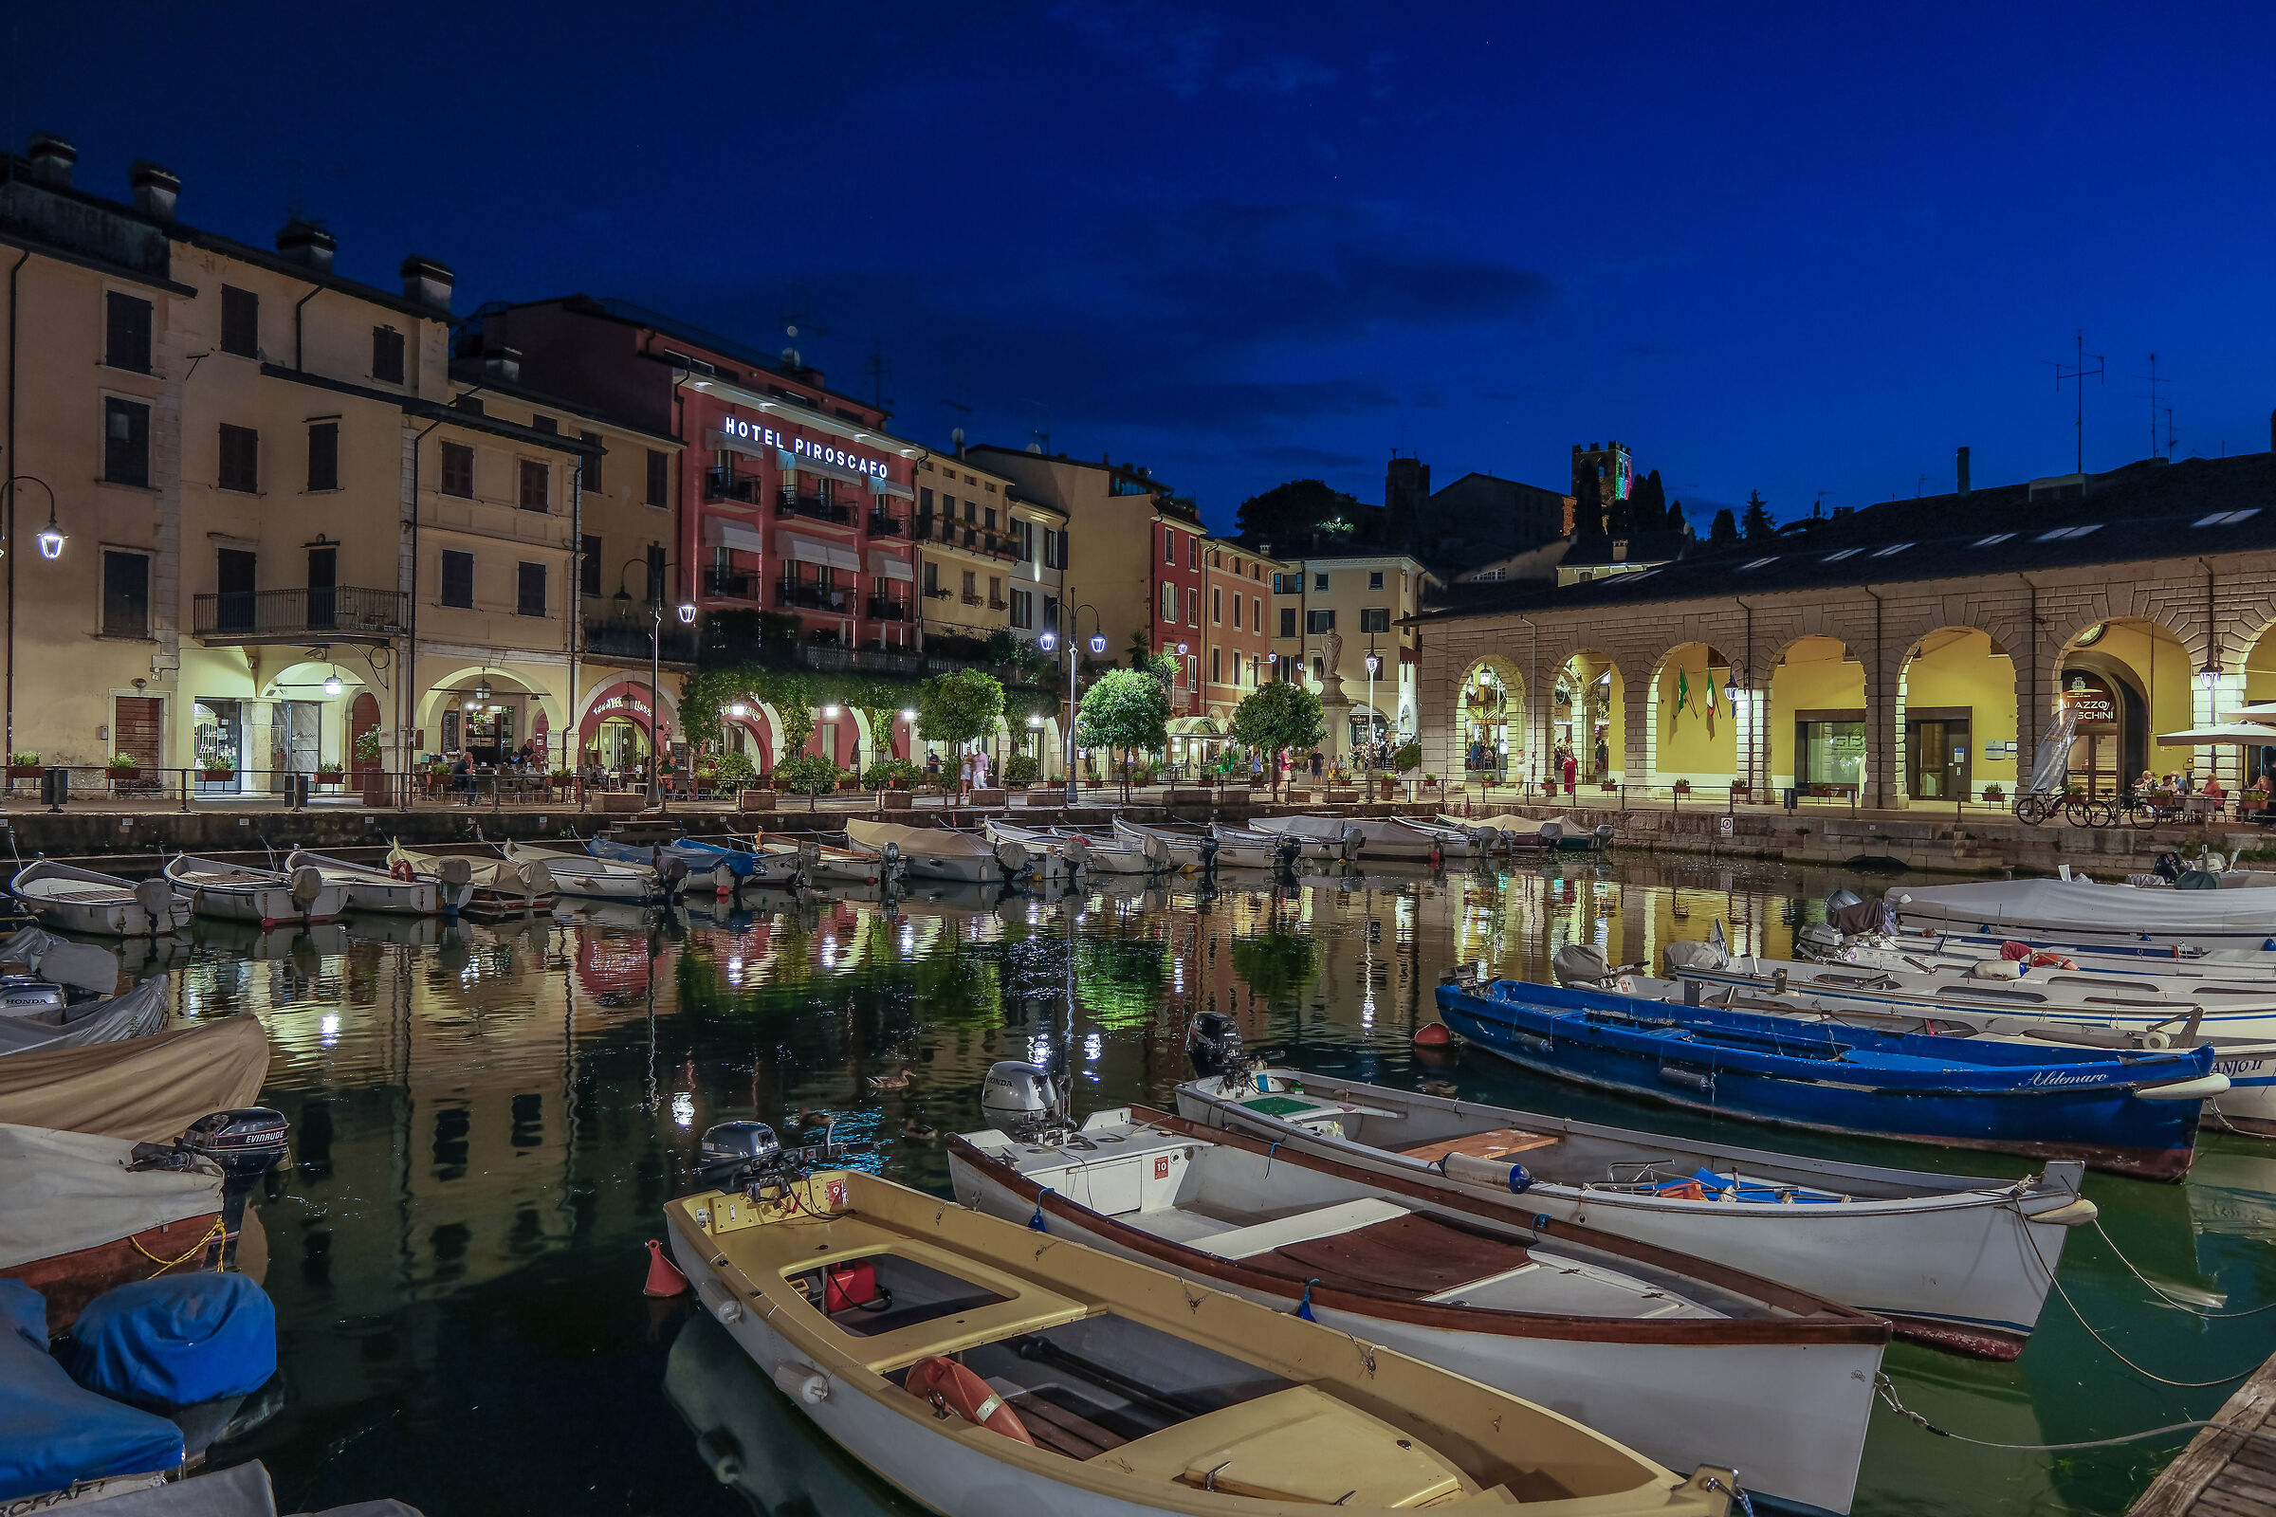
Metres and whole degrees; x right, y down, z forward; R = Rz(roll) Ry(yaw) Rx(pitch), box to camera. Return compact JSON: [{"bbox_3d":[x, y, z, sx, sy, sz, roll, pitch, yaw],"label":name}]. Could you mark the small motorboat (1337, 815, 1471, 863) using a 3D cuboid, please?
[{"bbox_3d":[7.516,2.410,44.286,1.700,1.078,5.187,1,0,-31],"label":"small motorboat"}]

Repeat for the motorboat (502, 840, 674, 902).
[{"bbox_3d":[-11.000,2.235,30.329,5.491,1.023,1.700,1,0,36],"label":"motorboat"}]

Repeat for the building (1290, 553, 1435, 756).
[{"bbox_3d":[14.400,-5.853,98.000,7.400,13.600,10.000,0,0,19],"label":"building"}]

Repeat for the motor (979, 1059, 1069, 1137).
[{"bbox_3d":[-0.724,2.394,9.117,0.400,1.100,0.620,1,0,-43],"label":"motor"}]

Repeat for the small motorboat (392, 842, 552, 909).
[{"bbox_3d":[-12.868,2.183,28.491,5.417,1.085,1.700,1,0,43],"label":"small motorboat"}]

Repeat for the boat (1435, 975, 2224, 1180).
[{"bbox_3d":[5.800,2.699,13.950,1.750,1.150,7.100,1,0,-36],"label":"boat"}]

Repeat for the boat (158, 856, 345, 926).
[{"bbox_3d":[-14.562,2.096,24.678,5.200,1.000,1.700,0,0,40],"label":"boat"}]

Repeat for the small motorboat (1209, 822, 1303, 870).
[{"bbox_3d":[3.550,2.707,46.000,1.700,1.150,5.100,1,0,-25],"label":"small motorboat"}]

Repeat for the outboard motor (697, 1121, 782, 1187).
[{"bbox_3d":[-2.310,2.620,8.780,0.520,1.000,0.340,0,0,28],"label":"outboard motor"}]

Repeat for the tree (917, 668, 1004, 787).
[{"bbox_3d":[-5.246,-0.577,44.500,2.550,4.050,2.550,1,0,0],"label":"tree"}]

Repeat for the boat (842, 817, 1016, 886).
[{"bbox_3d":[-5.005,2.207,35.435,5.604,1.211,1.700,1,0,42],"label":"boat"}]

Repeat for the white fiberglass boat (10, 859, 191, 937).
[{"bbox_3d":[-16.495,2.162,24.018,5.370,1.044,1.700,1,0,39],"label":"white fiberglass boat"}]

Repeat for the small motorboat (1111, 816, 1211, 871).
[{"bbox_3d":[0.564,2.242,38.957,1.700,1.100,4.800,1,0,-31],"label":"small motorboat"}]

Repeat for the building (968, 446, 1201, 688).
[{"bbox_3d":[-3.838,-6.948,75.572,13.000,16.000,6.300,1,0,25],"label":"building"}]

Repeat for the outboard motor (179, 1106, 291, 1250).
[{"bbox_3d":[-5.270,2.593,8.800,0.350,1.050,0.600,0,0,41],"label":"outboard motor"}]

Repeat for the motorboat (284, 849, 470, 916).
[{"bbox_3d":[-13.161,2.086,26.044,4.900,1.000,1.650,0,0,33],"label":"motorboat"}]

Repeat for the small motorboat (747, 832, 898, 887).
[{"bbox_3d":[-7.013,2.248,34.473,5.417,1.086,1.700,1,0,42],"label":"small motorboat"}]

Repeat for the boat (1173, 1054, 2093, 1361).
[{"bbox_3d":[2.391,2.319,8.664,1.780,1.070,5.280,1,0,-43],"label":"boat"}]

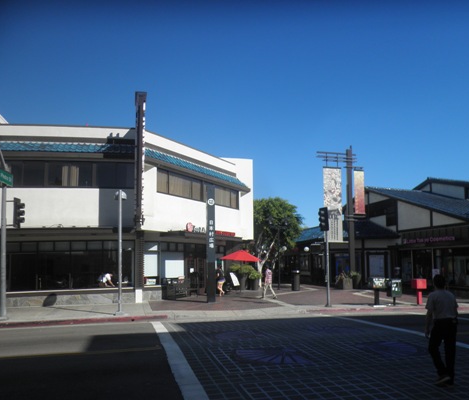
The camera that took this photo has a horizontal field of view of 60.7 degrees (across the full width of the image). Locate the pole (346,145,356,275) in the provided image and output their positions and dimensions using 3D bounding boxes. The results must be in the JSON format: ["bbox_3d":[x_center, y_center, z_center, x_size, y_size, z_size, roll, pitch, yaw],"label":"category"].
[{"bbox_3d":[7.283,0.977,25.076,0.380,8.940,0.380,1,-9,-14],"label":"pole"}]

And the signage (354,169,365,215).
[{"bbox_3d":[7.994,-0.539,25.404,0.720,2.920,0.060,1,-9,-12],"label":"signage"}]

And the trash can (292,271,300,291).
[{"bbox_3d":[3.586,4.663,23.160,0.540,1.150,0.540,-1,-9,0],"label":"trash can"}]

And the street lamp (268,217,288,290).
[{"bbox_3d":[2.730,3.241,24.841,0.800,4.580,1.200,1,-9,-14],"label":"street lamp"}]

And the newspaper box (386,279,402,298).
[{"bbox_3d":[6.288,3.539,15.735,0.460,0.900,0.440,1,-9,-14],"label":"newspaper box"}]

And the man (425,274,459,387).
[{"bbox_3d":[3.239,2.025,6.280,0.520,1.690,0.420,1,-9,-9],"label":"man"}]

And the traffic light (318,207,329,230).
[{"bbox_3d":[3.566,0.741,16.044,0.340,0.950,0.320,4,-10,-28],"label":"traffic light"}]

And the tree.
[{"bbox_3d":[2.498,2.742,26.319,4.200,6.020,4.200,1,-9,-14],"label":"tree"}]

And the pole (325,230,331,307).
[{"bbox_3d":[3.670,2.673,15.750,0.180,2.950,0.180,1,-9,-14],"label":"pole"}]

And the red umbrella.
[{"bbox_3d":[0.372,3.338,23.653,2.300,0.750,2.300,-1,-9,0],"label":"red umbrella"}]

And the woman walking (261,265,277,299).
[{"bbox_3d":[1.634,3.920,19.247,0.600,1.590,0.500,-5,-10,26],"label":"woman walking"}]

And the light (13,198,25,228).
[{"bbox_3d":[-7.561,0.473,14.029,0.380,1.020,0.330,1,-9,-14],"label":"light"}]

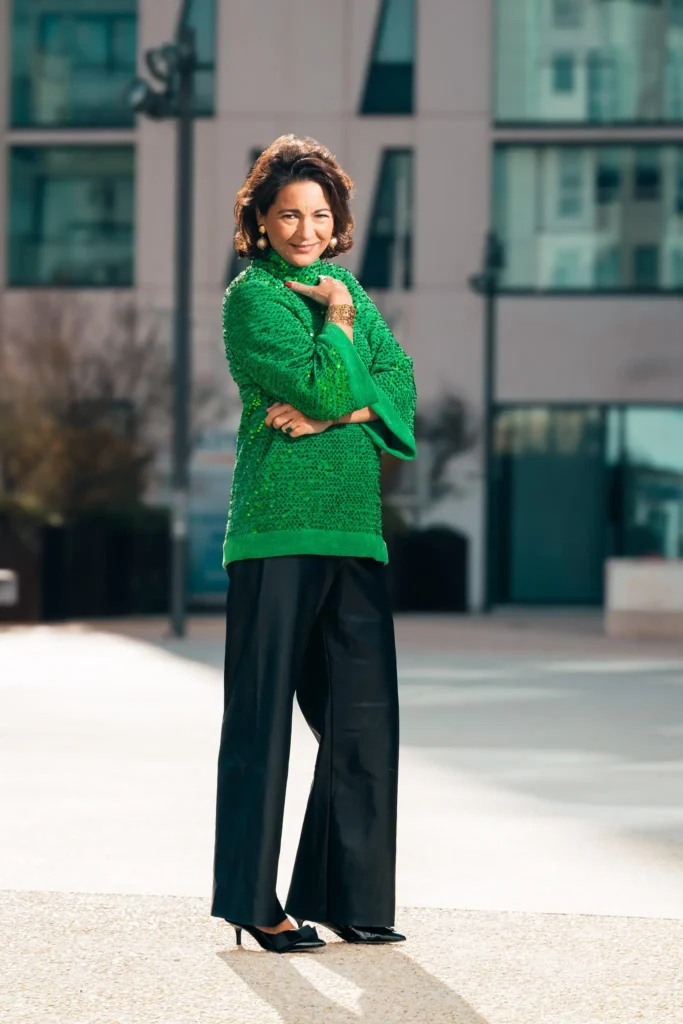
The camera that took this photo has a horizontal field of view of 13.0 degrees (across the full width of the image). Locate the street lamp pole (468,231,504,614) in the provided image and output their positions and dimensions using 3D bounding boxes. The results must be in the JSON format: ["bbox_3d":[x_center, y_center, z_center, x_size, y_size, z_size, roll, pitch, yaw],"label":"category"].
[{"bbox_3d":[2.430,-1.500,50.000,0.450,6.400,0.580,1,-1,-6],"label":"street lamp pole"}]

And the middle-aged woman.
[{"bbox_3d":[-0.058,0.062,6.220,0.470,1.690,0.380,1,-1,-38],"label":"middle-aged woman"}]

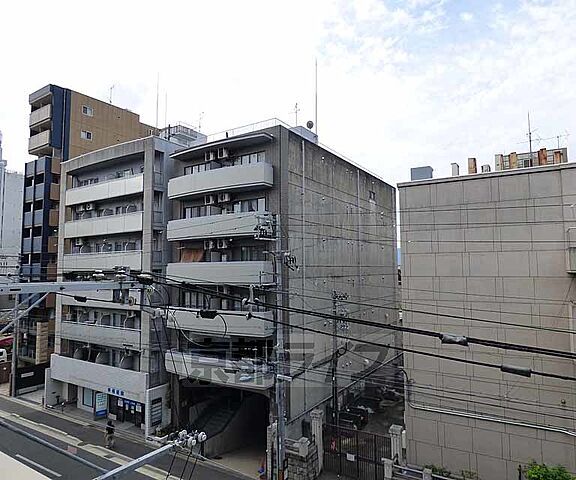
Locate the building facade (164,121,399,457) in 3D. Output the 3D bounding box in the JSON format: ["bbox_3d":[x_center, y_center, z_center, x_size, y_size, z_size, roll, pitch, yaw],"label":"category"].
[{"bbox_3d":[1.366,3.719,31.357,10.000,20.420,22.000,-3,-5,34],"label":"building facade"}]

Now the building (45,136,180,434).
[{"bbox_3d":[-11.896,3.528,31.472,12.300,20.900,11.000,-3,-5,31],"label":"building"}]

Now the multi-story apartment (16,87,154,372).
[{"bbox_3d":[-23.312,-0.753,43.374,4.600,31.470,14.500,-4,-5,37],"label":"multi-story apartment"}]

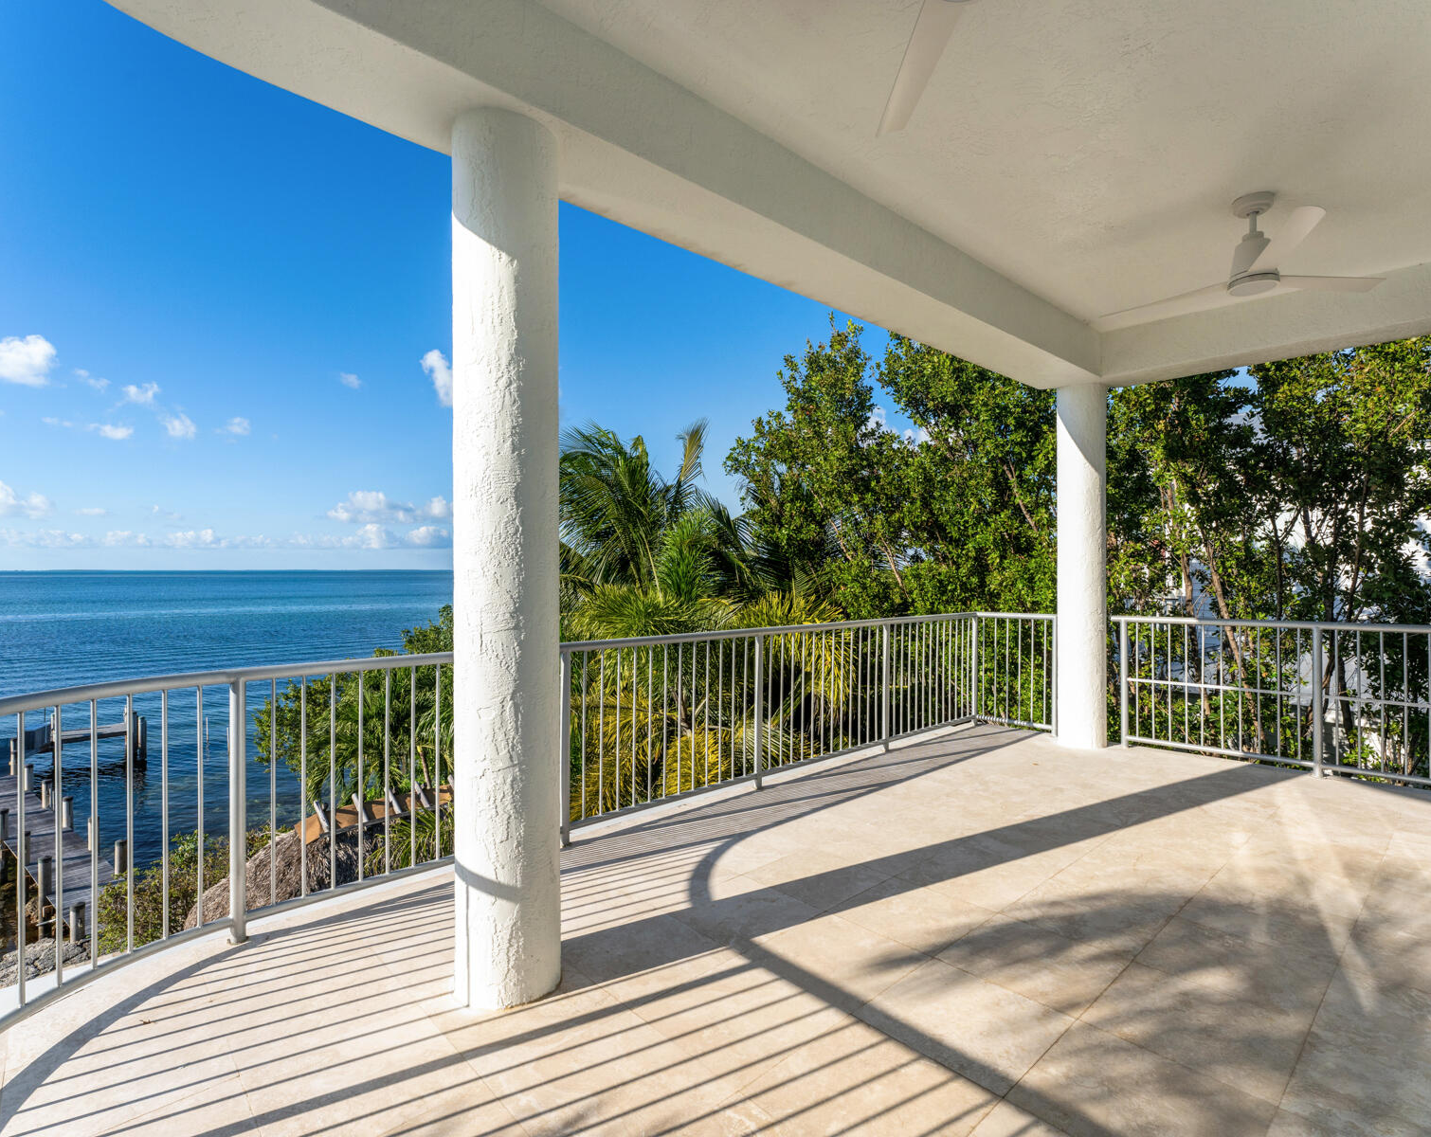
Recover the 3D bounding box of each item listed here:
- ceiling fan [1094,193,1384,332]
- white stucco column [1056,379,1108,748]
[{"bbox_3d":[2.595,-1.610,3.369,1.325,0.454,1.202,0,0,-37],"label":"ceiling fan"},{"bbox_3d":[3.032,-0.020,5.495,0.373,2.932,0.373,0,0,0],"label":"white stucco column"}]

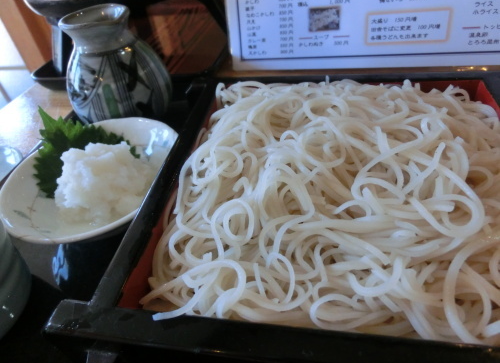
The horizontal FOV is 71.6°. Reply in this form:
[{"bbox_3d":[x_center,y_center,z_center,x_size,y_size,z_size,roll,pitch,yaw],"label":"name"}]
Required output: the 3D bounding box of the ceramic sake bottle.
[{"bbox_3d":[-0.116,-0.090,0.300,0.086,0.099,0.086,21,48,29],"label":"ceramic sake bottle"}]

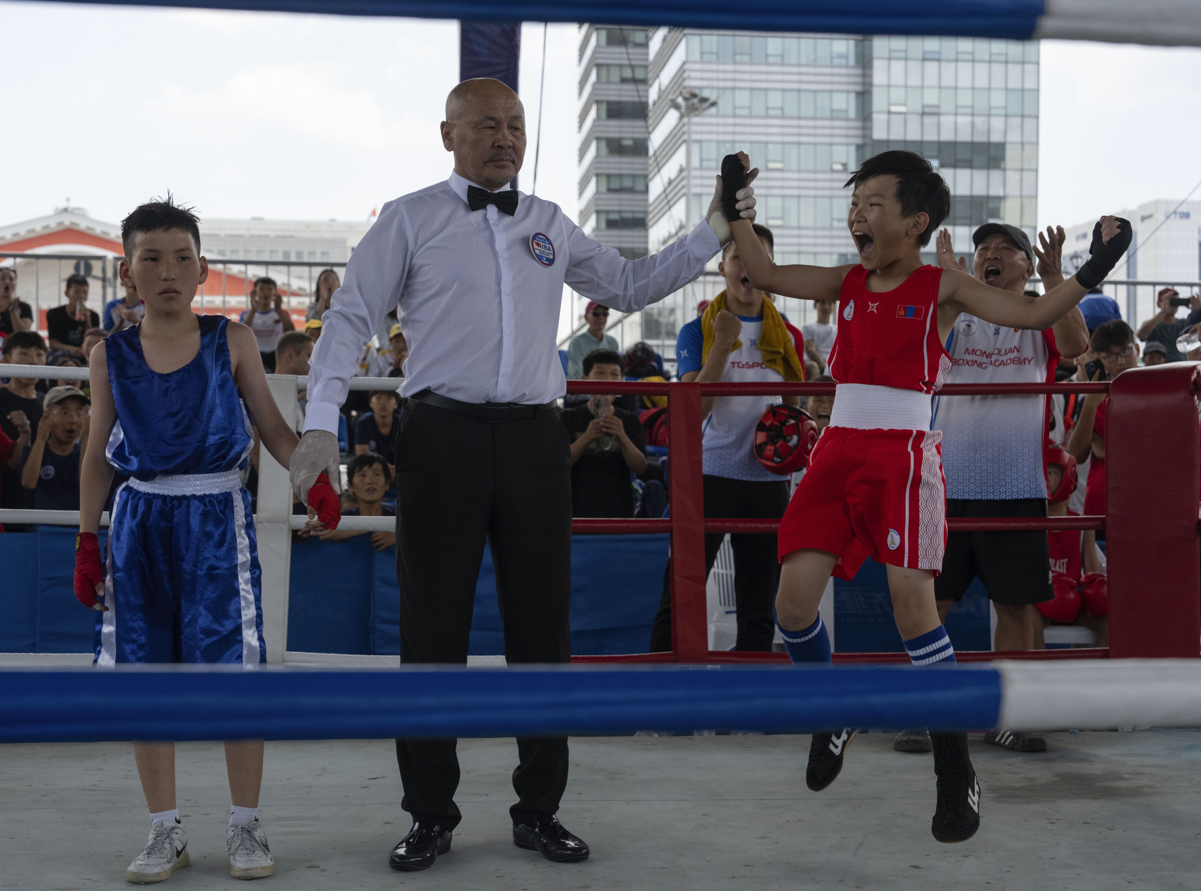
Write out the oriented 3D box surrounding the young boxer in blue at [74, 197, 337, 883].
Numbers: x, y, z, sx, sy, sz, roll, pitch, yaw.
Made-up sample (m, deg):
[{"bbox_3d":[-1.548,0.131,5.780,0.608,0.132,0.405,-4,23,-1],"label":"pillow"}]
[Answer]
[{"bbox_3d":[-0.826,0.187,3.500,0.550,1.400,0.310,0,0,-7],"label":"young boxer in blue"}]

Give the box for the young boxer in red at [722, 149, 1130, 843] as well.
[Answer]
[{"bbox_3d":[0.695,0.108,3.570,0.920,1.480,0.520,0,0,33],"label":"young boxer in red"}]

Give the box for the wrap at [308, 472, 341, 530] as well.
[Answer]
[{"bbox_3d":[-0.582,0.112,3.470,0.075,0.130,0.085,0,0,-20],"label":"wrap"}]

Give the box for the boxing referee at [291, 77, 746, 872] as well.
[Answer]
[{"bbox_3d":[-0.180,0.045,3.610,0.950,1.690,0.460,0,0,-22],"label":"boxing referee"}]

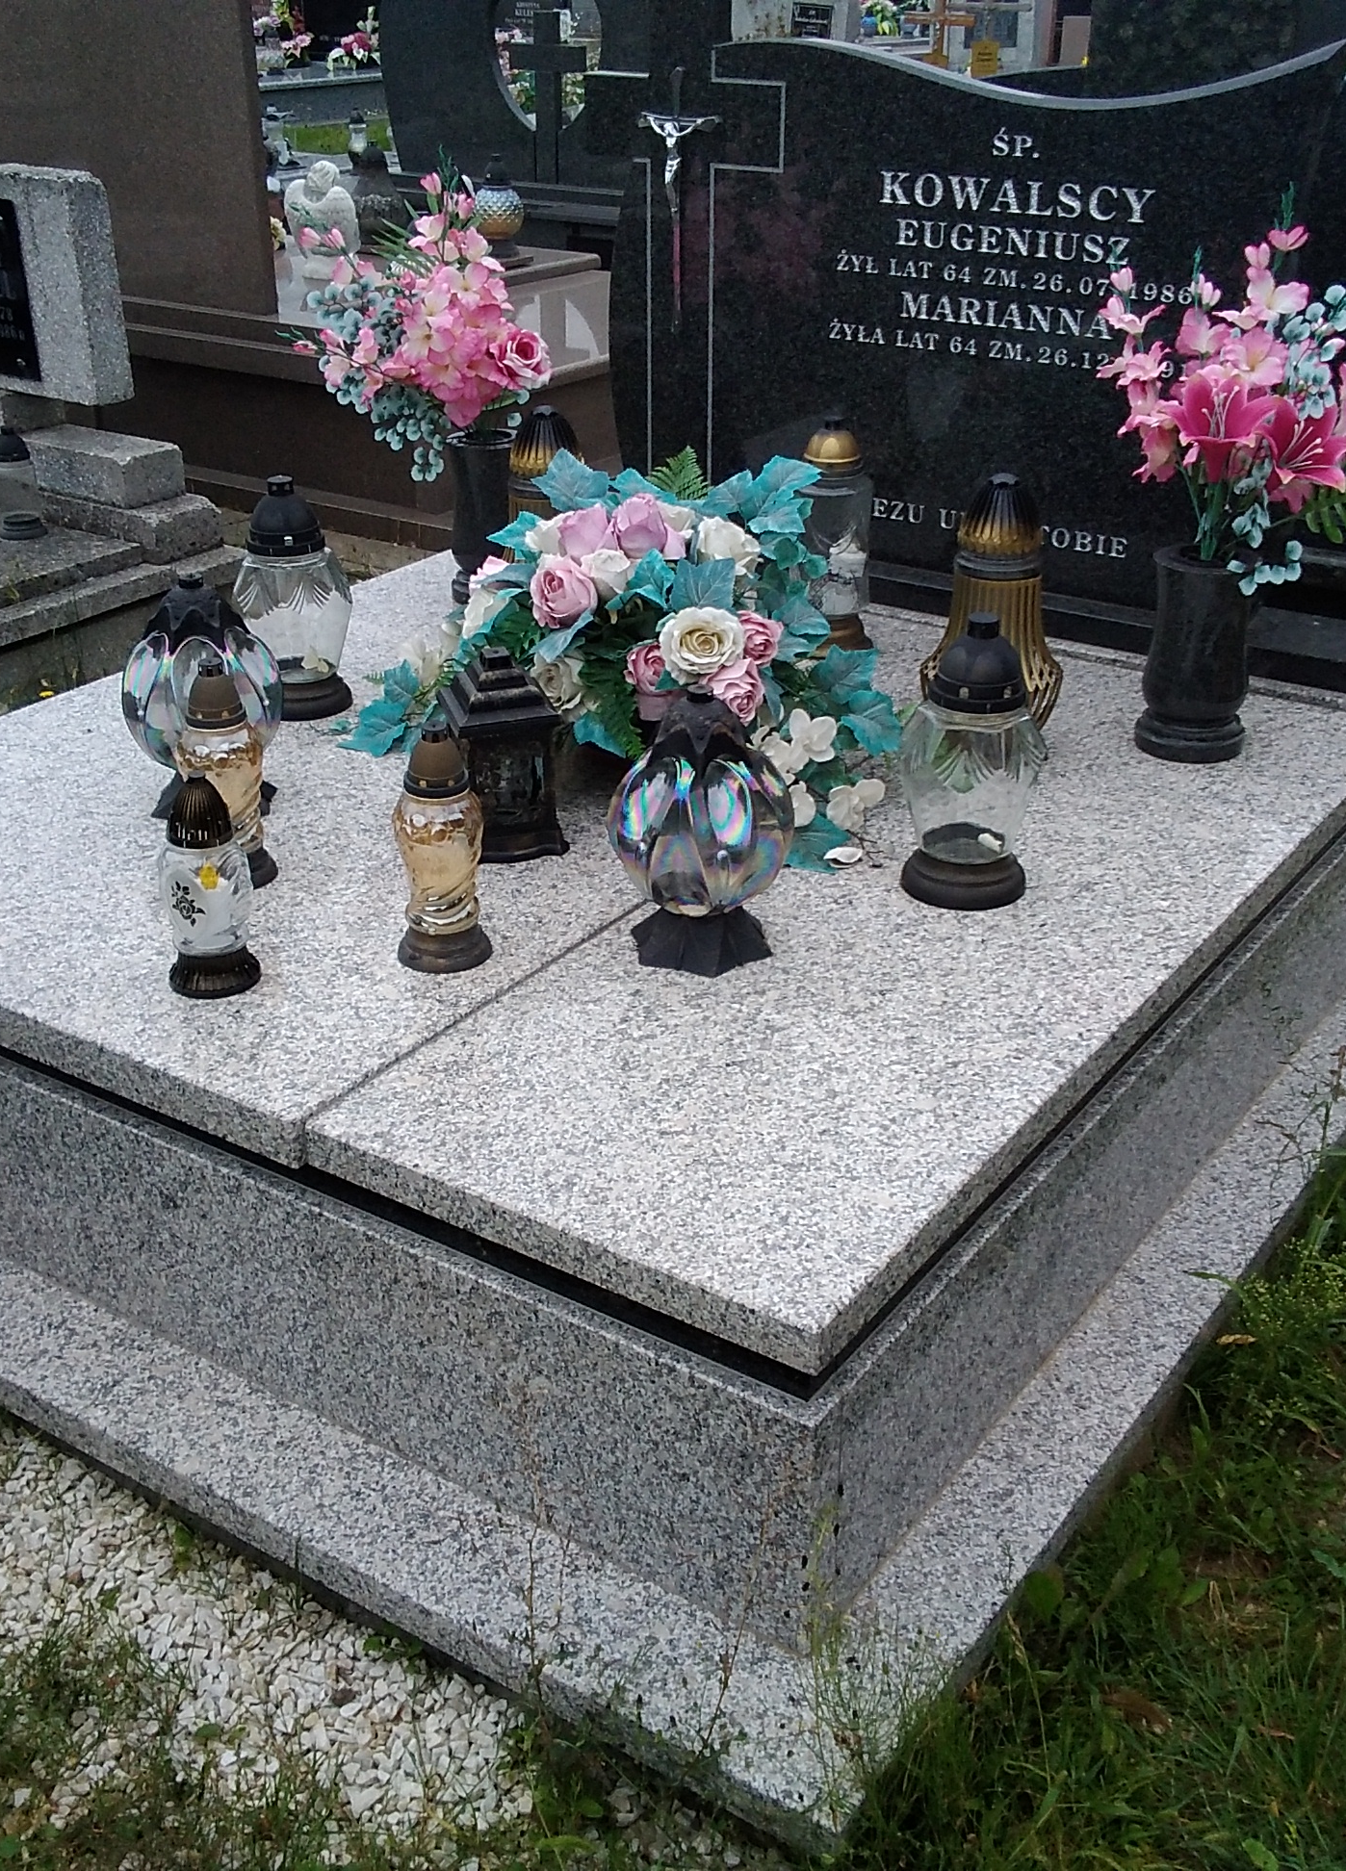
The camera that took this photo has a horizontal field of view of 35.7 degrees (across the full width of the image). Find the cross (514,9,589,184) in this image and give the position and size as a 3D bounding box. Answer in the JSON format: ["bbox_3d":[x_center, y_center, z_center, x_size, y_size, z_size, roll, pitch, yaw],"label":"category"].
[{"bbox_3d":[-0.418,-2.821,7.040,0.328,0.550,0.070,17,31,30],"label":"cross"}]

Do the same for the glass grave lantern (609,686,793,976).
[{"bbox_3d":[0.035,-0.122,2.230,0.193,0.295,0.193,0,27,0],"label":"glass grave lantern"}]

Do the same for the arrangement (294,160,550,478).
[{"bbox_3d":[-0.425,-1.021,3.522,0.420,0.519,0.360,17,32,30],"label":"arrangement"}]

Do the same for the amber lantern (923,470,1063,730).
[{"bbox_3d":[0.489,-0.483,3.091,0.213,0.395,0.213,0,27,0],"label":"amber lantern"}]

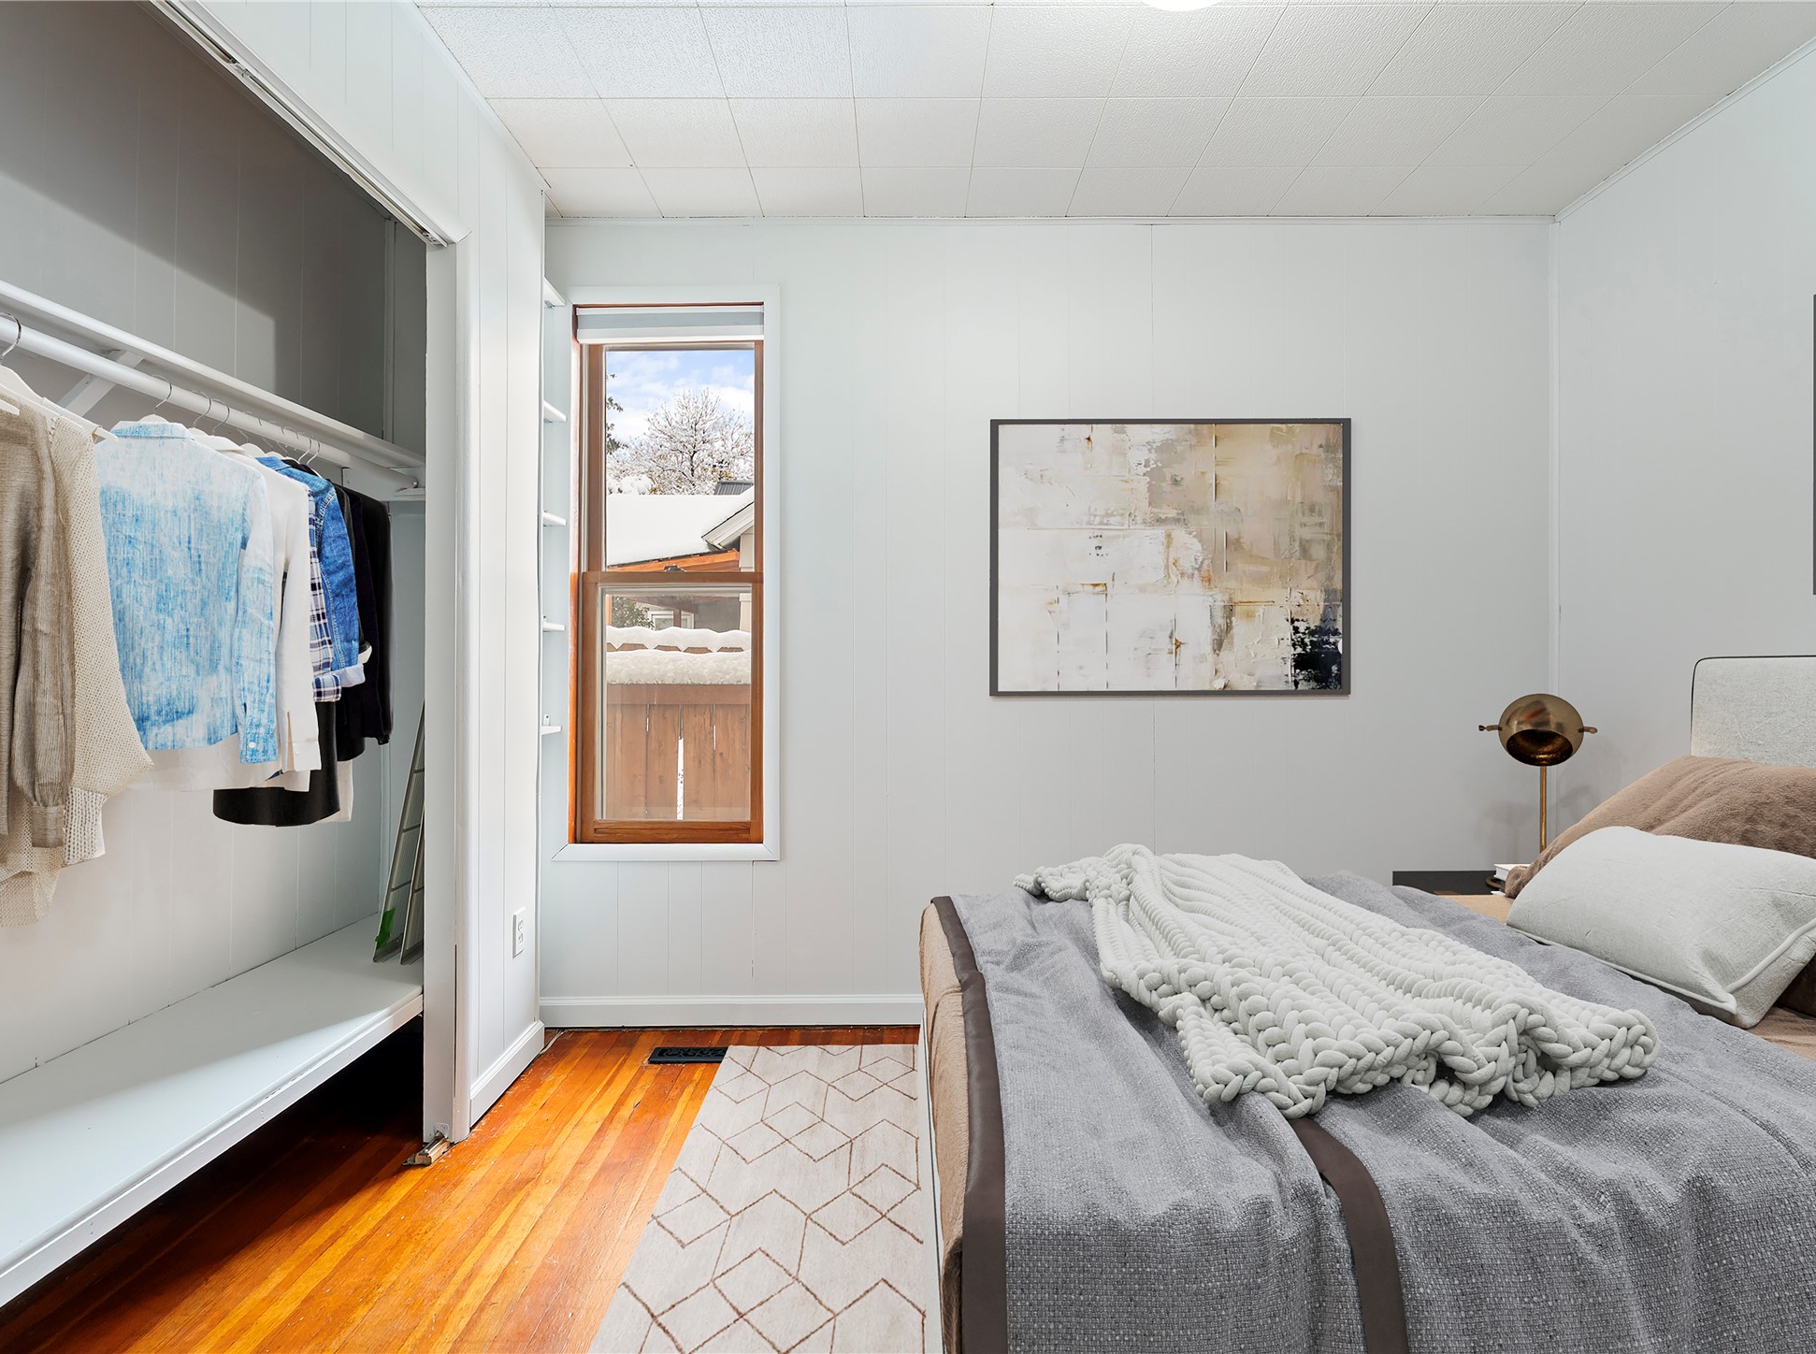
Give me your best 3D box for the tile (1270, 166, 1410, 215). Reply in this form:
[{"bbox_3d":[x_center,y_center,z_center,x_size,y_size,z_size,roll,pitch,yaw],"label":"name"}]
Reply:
[{"bbox_3d":[1.242,-1.403,2.601,0.305,0.016,0.267,0,0,0],"label":"tile"}]

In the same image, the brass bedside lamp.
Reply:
[{"bbox_3d":[1.719,0.309,2.450,0.260,0.524,0.200,0,0,38],"label":"brass bedside lamp"}]

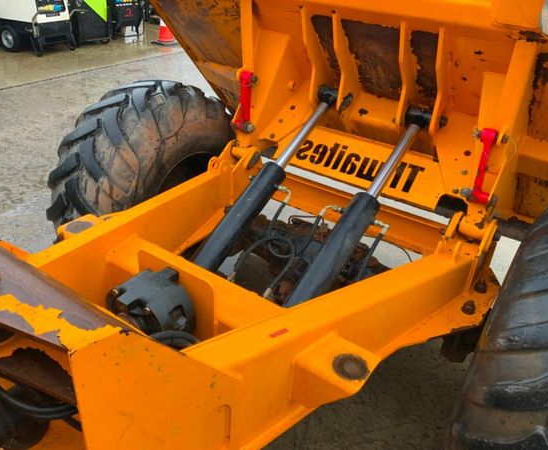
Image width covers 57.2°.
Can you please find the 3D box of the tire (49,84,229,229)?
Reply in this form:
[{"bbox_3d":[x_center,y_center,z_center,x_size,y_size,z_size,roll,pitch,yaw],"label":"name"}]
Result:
[{"bbox_3d":[-0.563,-0.144,2.514,0.415,1.080,1.080,21,33,26],"label":"tire"}]

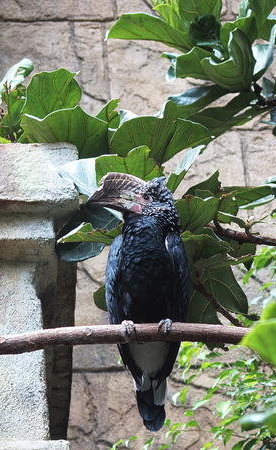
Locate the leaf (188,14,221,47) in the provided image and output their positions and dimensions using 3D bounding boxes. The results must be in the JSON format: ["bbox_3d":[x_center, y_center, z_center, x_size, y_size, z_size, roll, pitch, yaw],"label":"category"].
[{"bbox_3d":[0.158,-0.462,5.100,0.081,0.076,0.080,0,-7,0],"label":"leaf"}]

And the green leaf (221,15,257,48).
[{"bbox_3d":[0.239,-0.455,5.050,0.085,0.069,0.070,0,-10,0],"label":"green leaf"}]

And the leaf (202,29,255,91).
[{"bbox_3d":[0.211,-0.386,5.000,0.126,0.144,0.110,0,-7,0],"label":"leaf"}]

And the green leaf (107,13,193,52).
[{"bbox_3d":[0.025,-0.458,5.100,0.204,0.077,0.110,0,-10,0],"label":"green leaf"}]

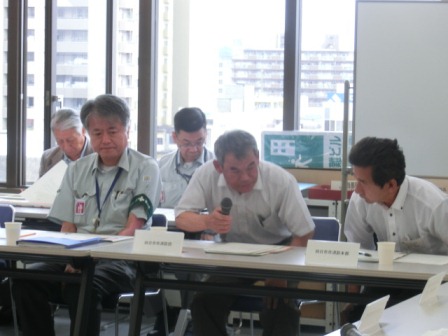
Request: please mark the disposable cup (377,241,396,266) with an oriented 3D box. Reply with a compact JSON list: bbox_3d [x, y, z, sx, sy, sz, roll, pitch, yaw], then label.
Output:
[{"bbox_3d":[0.641,0.335,7.037,0.074,0.084,0.074,1,3,0],"label":"disposable cup"}]

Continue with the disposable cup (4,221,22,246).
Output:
[{"bbox_3d":[-0.874,0.265,7.397,0.074,0.084,0.074,1,3,0],"label":"disposable cup"}]

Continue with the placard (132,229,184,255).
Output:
[{"bbox_3d":[-0.255,0.300,7.163,0.210,0.094,0.055,2,4,19],"label":"placard"}]

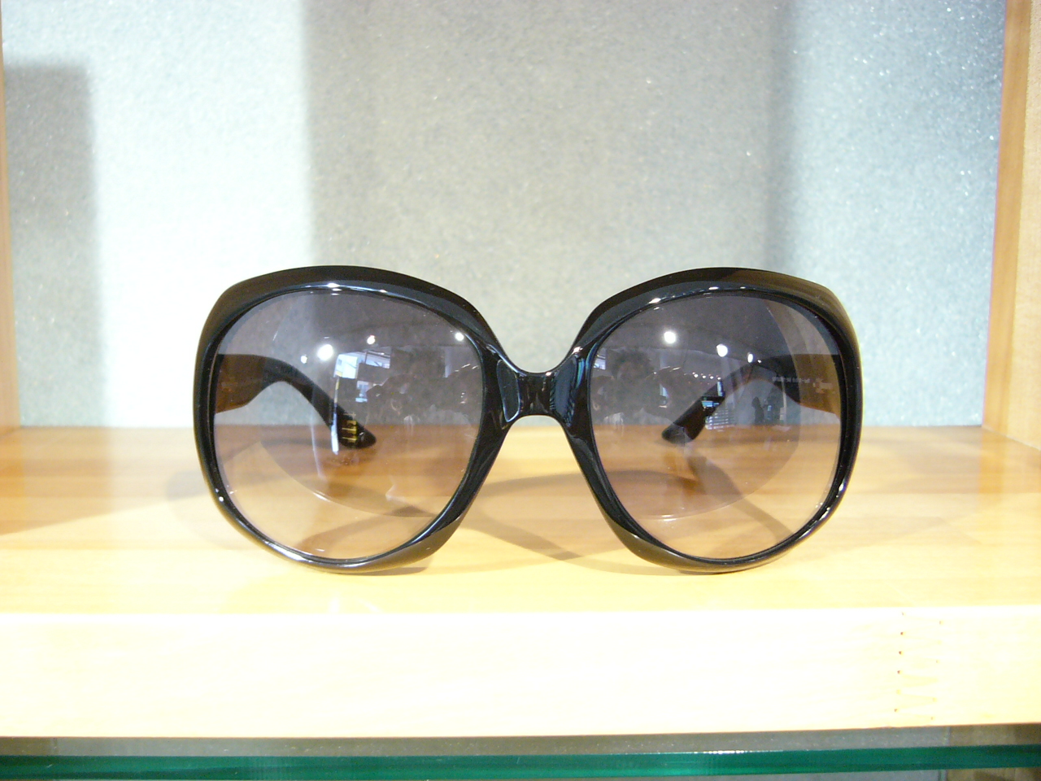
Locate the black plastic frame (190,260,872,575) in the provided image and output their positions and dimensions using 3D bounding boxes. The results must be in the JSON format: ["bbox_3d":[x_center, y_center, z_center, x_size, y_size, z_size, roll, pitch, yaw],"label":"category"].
[{"bbox_3d":[0.001,-0.003,0.281,0.147,0.067,0.122,0,10,-2],"label":"black plastic frame"}]

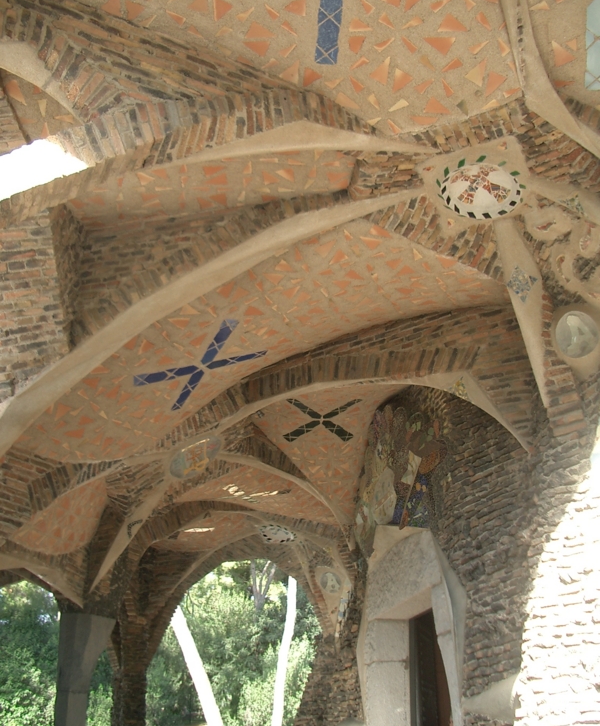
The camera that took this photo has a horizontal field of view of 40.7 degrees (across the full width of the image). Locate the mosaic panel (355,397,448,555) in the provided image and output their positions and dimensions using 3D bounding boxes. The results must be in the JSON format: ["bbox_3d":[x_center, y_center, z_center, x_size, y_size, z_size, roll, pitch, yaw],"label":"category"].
[{"bbox_3d":[0.922,1.043,7.500,0.220,1.270,1.450,14,-30,-27],"label":"mosaic panel"}]

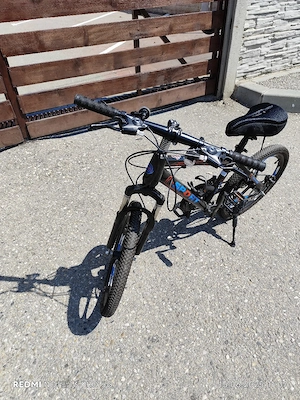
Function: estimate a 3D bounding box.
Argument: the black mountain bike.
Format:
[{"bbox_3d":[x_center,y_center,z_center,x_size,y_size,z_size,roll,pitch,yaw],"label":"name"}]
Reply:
[{"bbox_3d":[0.339,-0.086,1.418,1.540,1.110,0.630,-23,43,-22],"label":"black mountain bike"}]

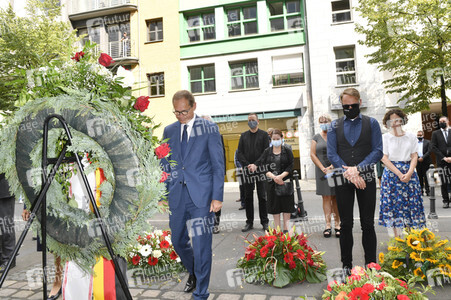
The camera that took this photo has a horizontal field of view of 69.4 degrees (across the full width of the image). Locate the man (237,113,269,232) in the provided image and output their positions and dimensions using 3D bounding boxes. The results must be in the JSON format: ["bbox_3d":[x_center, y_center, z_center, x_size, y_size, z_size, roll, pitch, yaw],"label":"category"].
[{"bbox_3d":[0.455,0.359,5.200,0.540,1.850,0.360,-3,-1,13],"label":"man"}]

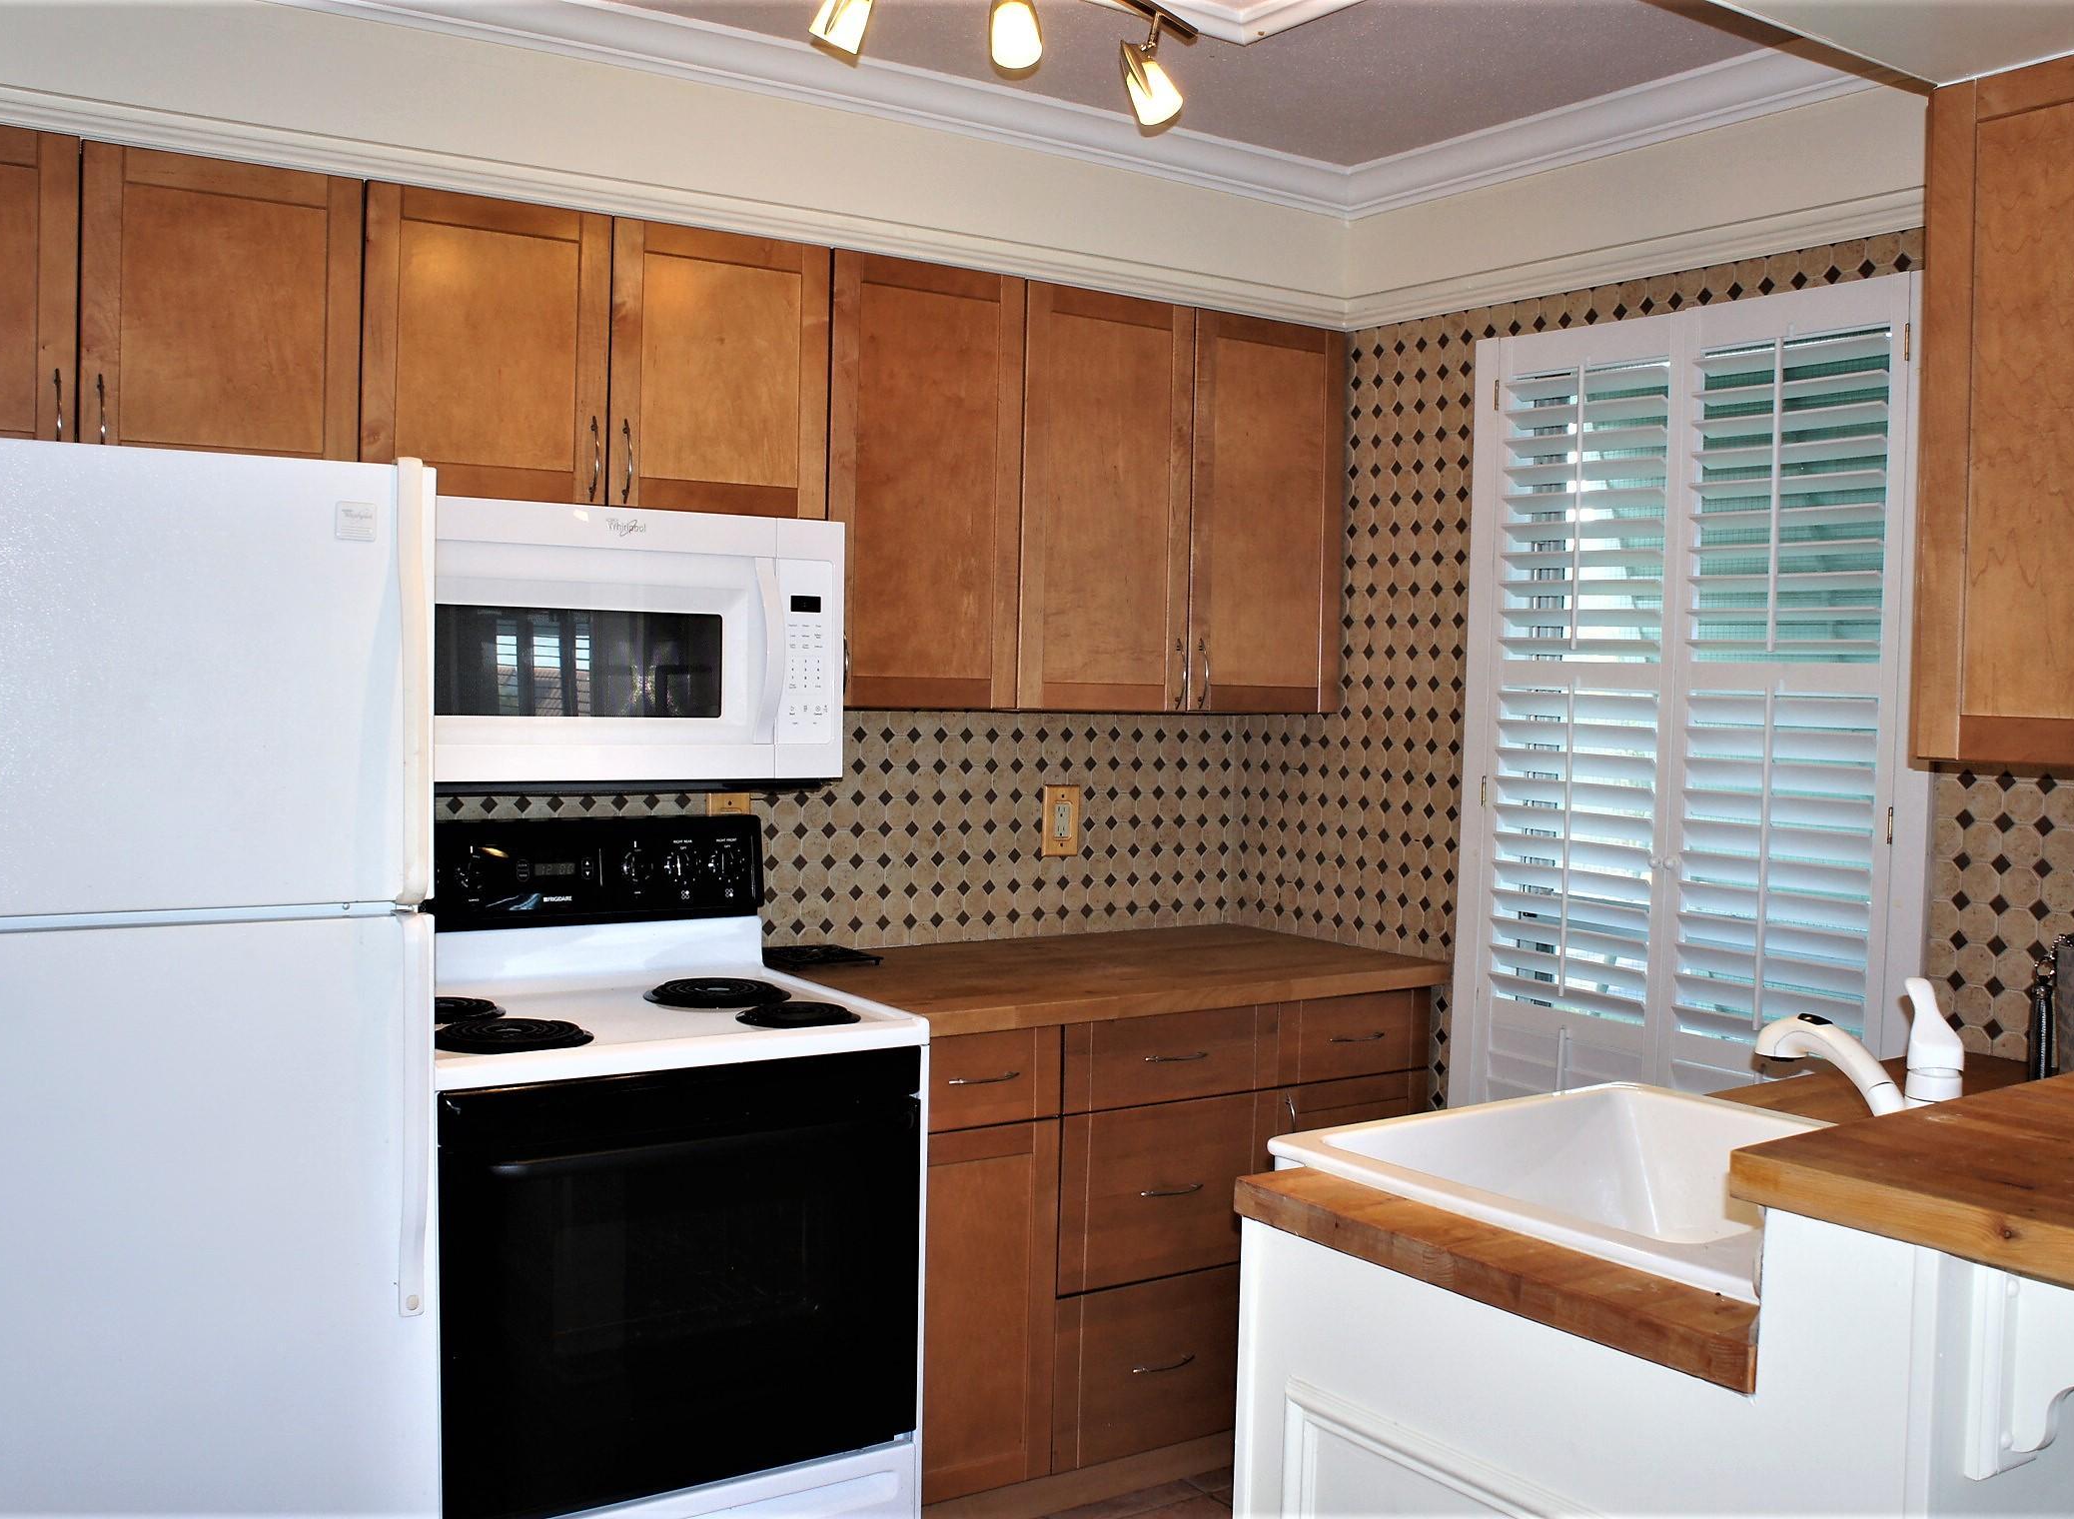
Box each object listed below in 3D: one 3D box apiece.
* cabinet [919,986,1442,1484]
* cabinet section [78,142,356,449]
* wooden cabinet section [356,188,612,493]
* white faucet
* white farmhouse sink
[{"bbox_3d":[0.100,0.845,3.399,1.163,0.830,0.620,0,2,-34],"label":"cabinet"},{"bbox_3d":[-1.280,-0.661,2.758,0.379,0.459,0.339,-1,3,-32],"label":"cabinet section"},{"bbox_3d":[-0.954,-0.659,2.960,0.386,0.469,0.339,-1,3,-32],"label":"wooden cabinet section"},{"bbox_3d":[0.777,0.319,1.690,0.060,0.242,0.215,0,2,-34],"label":"white faucet"},{"bbox_3d":[0.683,0.550,1.854,0.625,0.235,0.625,0,2,-34],"label":"white farmhouse sink"}]

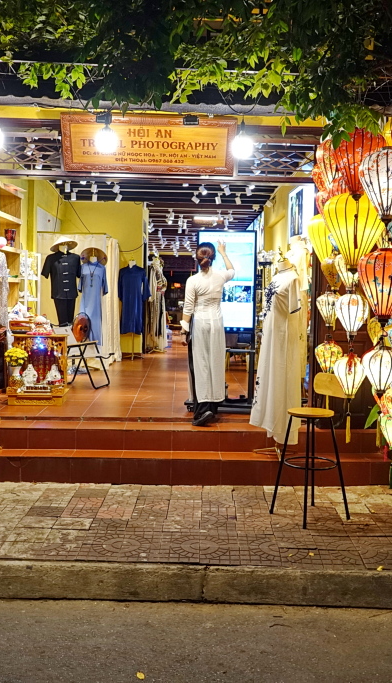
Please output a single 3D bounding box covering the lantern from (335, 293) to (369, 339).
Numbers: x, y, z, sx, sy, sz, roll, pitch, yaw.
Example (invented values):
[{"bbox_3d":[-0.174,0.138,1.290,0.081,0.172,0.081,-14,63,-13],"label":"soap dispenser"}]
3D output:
[{"bbox_3d":[1.139,-0.190,5.000,0.250,0.340,0.250,1,4,0],"label":"lantern"}]

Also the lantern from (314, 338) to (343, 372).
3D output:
[{"bbox_3d":[0.990,0.105,5.100,0.210,0.275,0.210,1,4,-1],"label":"lantern"}]

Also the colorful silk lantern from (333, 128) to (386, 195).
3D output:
[{"bbox_3d":[1.075,-1.160,4.462,0.353,0.464,0.353,1,4,-1],"label":"colorful silk lantern"}]

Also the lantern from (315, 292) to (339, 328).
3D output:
[{"bbox_3d":[0.968,-0.235,5.018,0.180,0.279,0.180,1,4,-1],"label":"lantern"}]

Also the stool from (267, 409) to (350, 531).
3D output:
[{"bbox_3d":[0.802,0.860,4.762,0.405,0.750,0.405,-2,5,-32],"label":"stool"}]

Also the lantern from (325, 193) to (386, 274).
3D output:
[{"bbox_3d":[1.119,-0.774,4.850,0.440,0.583,0.440,1,4,0],"label":"lantern"}]

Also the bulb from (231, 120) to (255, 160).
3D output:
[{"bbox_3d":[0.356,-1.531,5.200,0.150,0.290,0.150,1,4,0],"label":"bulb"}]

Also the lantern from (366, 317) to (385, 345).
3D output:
[{"bbox_3d":[1.321,-0.072,4.900,0.205,0.255,0.205,1,4,-1],"label":"lantern"}]

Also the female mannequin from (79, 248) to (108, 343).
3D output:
[{"bbox_3d":[-1.408,-0.394,9.364,0.430,1.700,0.340,1,4,-1],"label":"female mannequin"}]

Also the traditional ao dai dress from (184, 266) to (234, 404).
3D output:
[{"bbox_3d":[0.101,-0.052,6.016,0.440,1.220,0.300,1,4,-1],"label":"traditional ao dai dress"}]

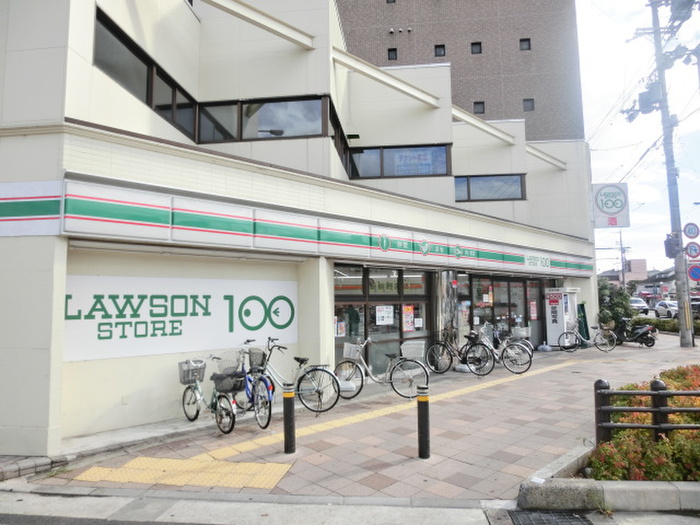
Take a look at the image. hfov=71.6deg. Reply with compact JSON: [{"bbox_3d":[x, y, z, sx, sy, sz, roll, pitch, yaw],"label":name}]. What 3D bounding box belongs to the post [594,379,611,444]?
[{"bbox_3d":[2.624,1.596,5.053,0.148,0.740,0.148,-1,-5,3],"label":"post"}]

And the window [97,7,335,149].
[{"bbox_3d":[-1.774,-2.720,7.413,2.480,0.780,3.000,-1,-5,6],"label":"window"}]

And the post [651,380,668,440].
[{"bbox_3d":[3.160,1.575,4.927,0.148,0.740,0.148,-1,-5,3],"label":"post"}]

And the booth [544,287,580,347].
[{"bbox_3d":[7.714,1.981,17.638,1.300,2.000,0.660,4,-7,-44],"label":"booth"}]

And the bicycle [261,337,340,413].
[{"bbox_3d":[-0.972,1.771,7.590,1.780,1.100,0.550,-1,-5,9],"label":"bicycle"}]

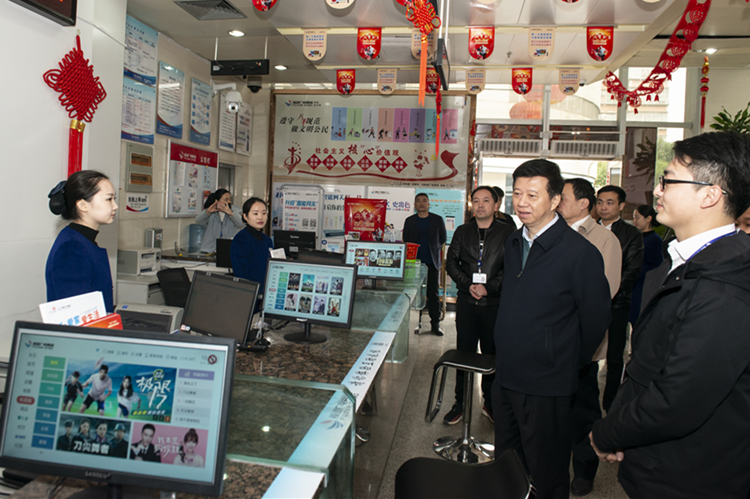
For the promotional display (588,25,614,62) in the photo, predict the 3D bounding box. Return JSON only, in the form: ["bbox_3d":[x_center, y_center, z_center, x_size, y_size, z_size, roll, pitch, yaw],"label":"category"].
[{"bbox_3d":[1.991,-1.810,4.410,0.228,0.300,0.020,4,5,9],"label":"promotional display"}]

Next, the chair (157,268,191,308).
[{"bbox_3d":[-1.463,0.643,4.228,0.580,0.920,0.580,3,5,9],"label":"chair"}]

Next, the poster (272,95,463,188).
[{"bbox_3d":[-0.068,-1.643,7.500,3.000,1.340,0.040,3,4,11],"label":"poster"}]

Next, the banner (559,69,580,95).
[{"bbox_3d":[2.222,-1.913,5.704,0.224,0.298,0.020,4,5,9],"label":"banner"}]

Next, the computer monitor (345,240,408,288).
[{"bbox_3d":[0.001,0.129,4.230,0.510,0.400,0.200,4,5,11],"label":"computer monitor"}]

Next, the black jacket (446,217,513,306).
[{"bbox_3d":[0.751,0.084,3.603,0.490,0.650,0.300,4,5,15],"label":"black jacket"}]

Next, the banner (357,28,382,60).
[{"bbox_3d":[-0.059,-2.165,5.274,0.262,0.325,0.010,3,5,9],"label":"banner"}]

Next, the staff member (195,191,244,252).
[{"bbox_3d":[-1.742,0.153,5.588,0.520,1.640,0.360,0,5,-25],"label":"staff member"}]

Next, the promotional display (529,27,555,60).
[{"bbox_3d":[1.586,-1.959,4.760,0.255,0.330,0.012,3,4,8],"label":"promotional display"}]

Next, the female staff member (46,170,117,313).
[{"bbox_3d":[-1.225,0.490,2.110,0.310,1.620,0.440,3,4,7],"label":"female staff member"}]

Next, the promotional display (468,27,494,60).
[{"bbox_3d":[1.027,-1.984,4.820,0.255,0.330,0.012,3,4,8],"label":"promotional display"}]

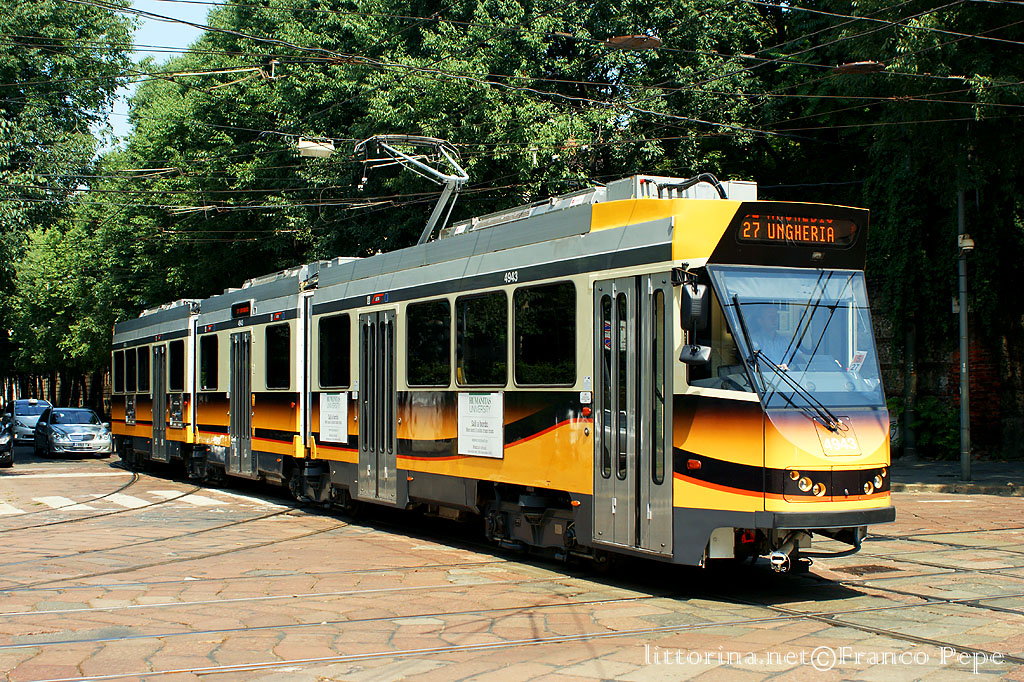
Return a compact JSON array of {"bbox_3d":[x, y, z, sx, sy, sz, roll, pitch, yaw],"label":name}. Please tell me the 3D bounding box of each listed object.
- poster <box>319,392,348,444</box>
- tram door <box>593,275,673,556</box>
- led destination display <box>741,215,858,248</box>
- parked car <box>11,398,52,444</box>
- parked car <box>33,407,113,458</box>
[{"bbox_3d":[-2.502,1.075,20.685,0.030,0.700,1.210,1,-2,-25],"label":"poster"},{"bbox_3d":[1.079,0.632,13.191,0.080,2.432,1.411,1,-2,-25],"label":"tram door"},{"bbox_3d":[2.449,-0.937,12.677,1.235,0.245,0.080,1,-2,-25],"label":"led destination display"},{"bbox_3d":[-17.697,3.035,54.728,1.760,1.630,4.350,1,-2,-23],"label":"parked car"},{"bbox_3d":[-13.536,2.781,45.532,1.810,1.450,4.750,1,-2,-22],"label":"parked car"}]

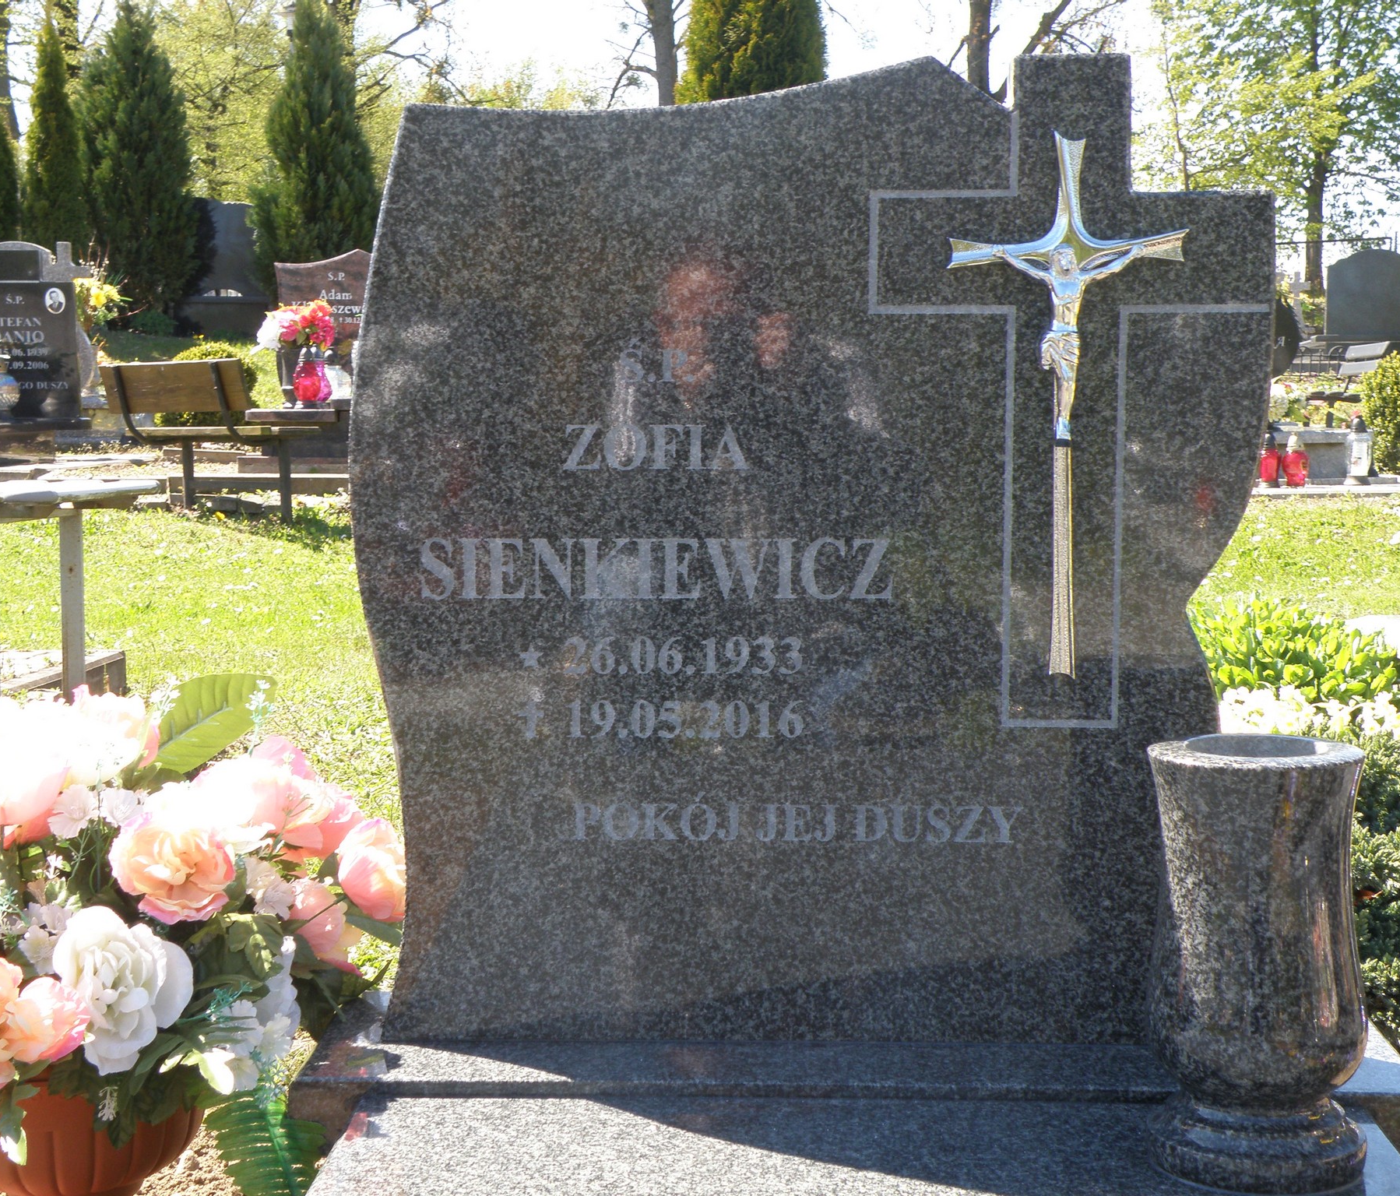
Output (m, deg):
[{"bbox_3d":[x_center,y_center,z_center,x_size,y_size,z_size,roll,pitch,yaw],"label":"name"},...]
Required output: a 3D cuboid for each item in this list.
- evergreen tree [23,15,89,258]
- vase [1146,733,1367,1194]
[{"bbox_3d":[-5.730,-3.760,22.500,0.620,2.750,0.620,0,6,2],"label":"evergreen tree"},{"bbox_3d":[0.402,0.259,1.835,0.149,0.303,0.149,0,6,2],"label":"vase"}]

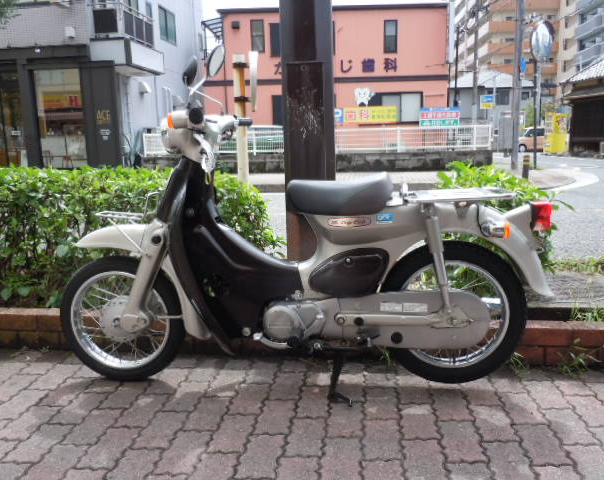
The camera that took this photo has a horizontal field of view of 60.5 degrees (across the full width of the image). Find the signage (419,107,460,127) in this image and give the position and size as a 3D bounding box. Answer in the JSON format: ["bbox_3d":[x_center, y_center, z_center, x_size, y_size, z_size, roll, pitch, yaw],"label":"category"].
[{"bbox_3d":[4.075,-3.617,15.200,1.140,0.560,0.060,0,10,8],"label":"signage"}]

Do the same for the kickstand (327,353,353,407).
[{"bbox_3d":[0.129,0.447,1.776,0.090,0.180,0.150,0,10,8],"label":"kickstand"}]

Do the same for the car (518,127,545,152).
[{"bbox_3d":[14.711,-6.150,32.000,3.400,1.600,1.480,1,10,14],"label":"car"}]

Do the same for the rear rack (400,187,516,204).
[{"bbox_3d":[0.486,-0.141,1.670,0.340,0.040,0.230,0,12,9],"label":"rear rack"}]

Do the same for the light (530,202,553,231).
[{"bbox_3d":[0.749,-0.079,1.644,0.066,0.086,0.100,0,12,9],"label":"light"}]

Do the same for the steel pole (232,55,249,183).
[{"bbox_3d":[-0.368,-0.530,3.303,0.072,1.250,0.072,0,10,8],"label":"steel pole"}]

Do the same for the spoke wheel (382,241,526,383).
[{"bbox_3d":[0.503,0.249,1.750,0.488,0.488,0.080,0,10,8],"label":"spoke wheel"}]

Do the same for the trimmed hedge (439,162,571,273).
[{"bbox_3d":[0.943,-0.086,2.550,0.660,0.600,0.520,0,10,8],"label":"trimmed hedge"}]

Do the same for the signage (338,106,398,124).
[{"bbox_3d":[1.864,-3.664,15.200,1.900,0.490,0.060,0,10,8],"label":"signage"}]

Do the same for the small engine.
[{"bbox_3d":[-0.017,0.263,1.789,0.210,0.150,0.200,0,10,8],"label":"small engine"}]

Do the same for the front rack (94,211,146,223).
[{"bbox_3d":[-0.643,-0.091,1.849,0.165,0.030,0.165,-1,10,3],"label":"front rack"}]

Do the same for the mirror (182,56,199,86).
[{"bbox_3d":[-0.426,-0.643,1.976,0.037,0.115,0.115,20,2,-21],"label":"mirror"}]

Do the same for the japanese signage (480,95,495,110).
[{"bbox_3d":[7.166,-5.312,20.000,0.530,0.600,0.060,0,10,8],"label":"japanese signage"}]

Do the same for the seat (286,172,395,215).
[{"bbox_3d":[0.124,-0.156,1.731,0.360,0.130,0.240,0,10,8],"label":"seat"}]

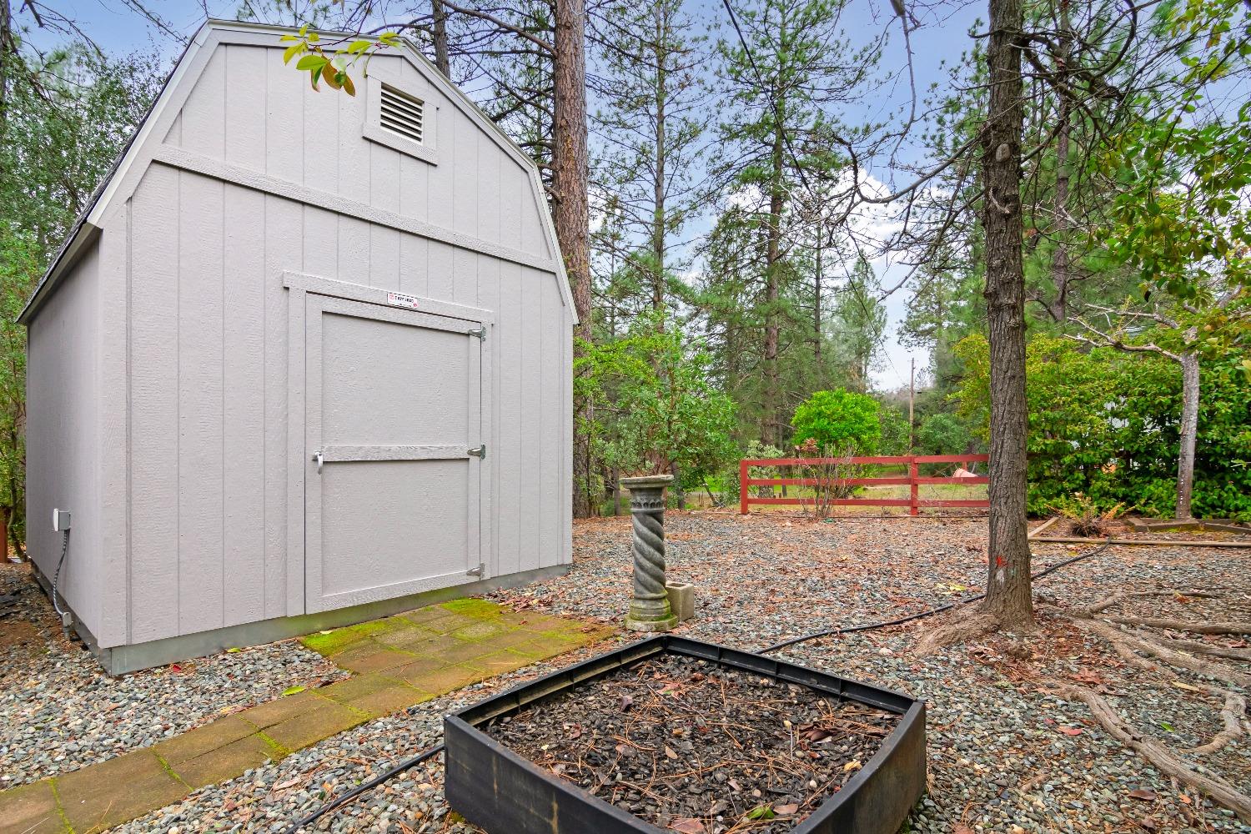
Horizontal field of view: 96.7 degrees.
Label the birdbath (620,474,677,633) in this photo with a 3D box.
[{"bbox_3d":[0.147,0.810,3.370,0.325,0.885,0.325,-2,-1,0],"label":"birdbath"}]

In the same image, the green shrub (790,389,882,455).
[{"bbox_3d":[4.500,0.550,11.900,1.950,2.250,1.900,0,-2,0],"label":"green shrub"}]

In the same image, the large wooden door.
[{"bbox_3d":[-1.515,0.230,3.790,0.060,1.950,1.200,-1,-2,45],"label":"large wooden door"}]

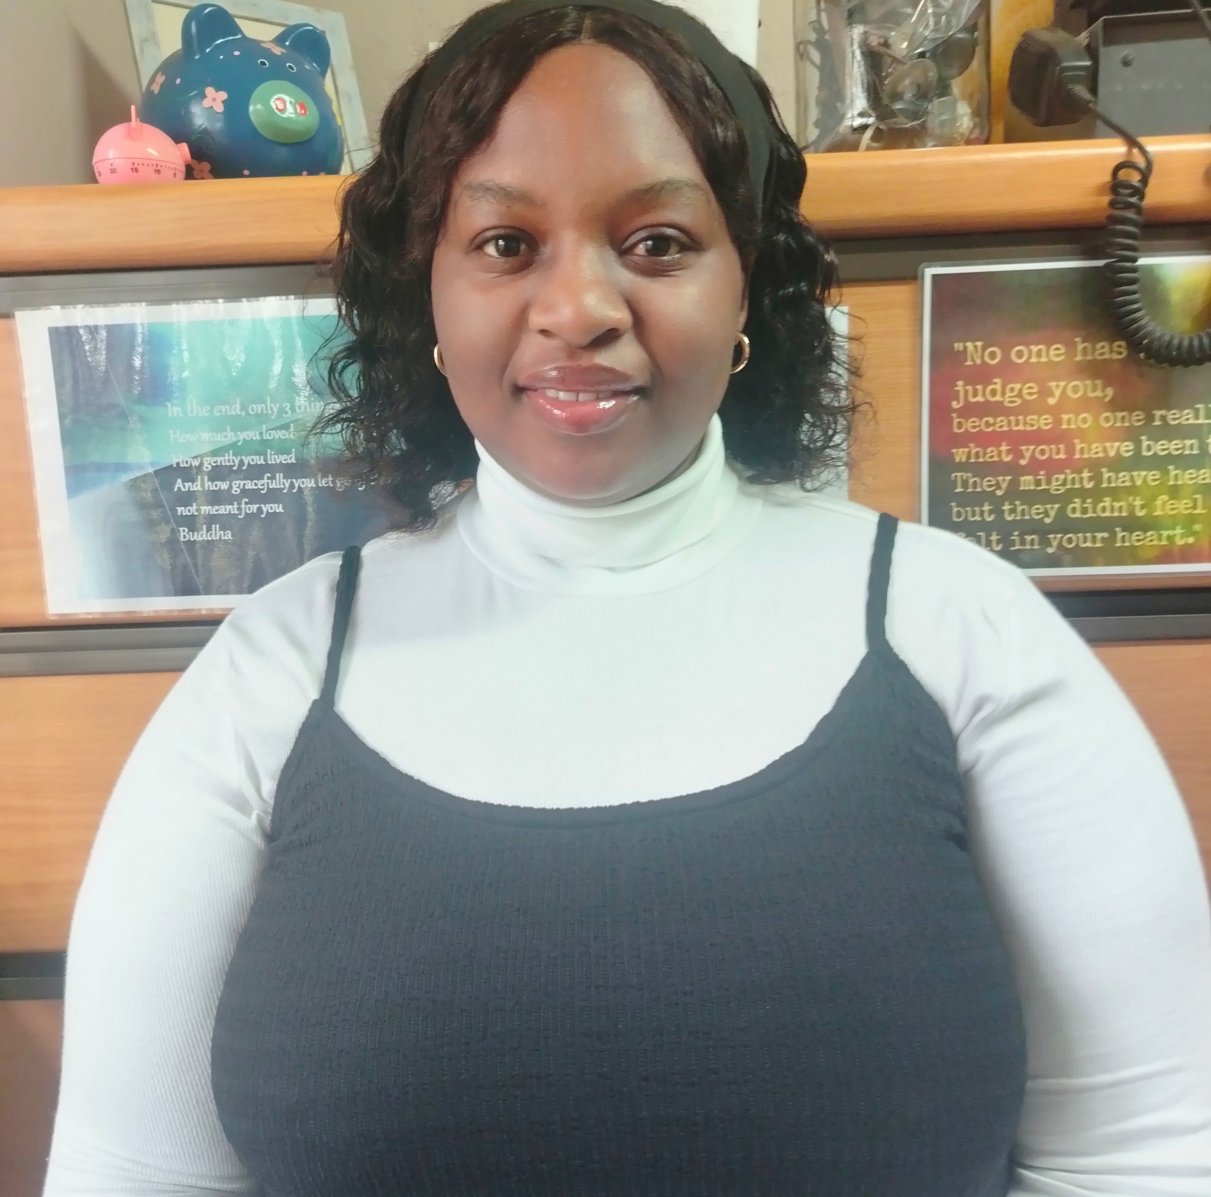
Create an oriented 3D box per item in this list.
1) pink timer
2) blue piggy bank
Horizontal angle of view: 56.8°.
[{"bbox_3d":[-0.334,-0.319,0.811,0.069,0.064,0.063,-5,9,-18],"label":"pink timer"},{"bbox_3d":[-0.284,-0.372,0.884,0.154,0.142,0.172,-9,11,-37],"label":"blue piggy bank"}]

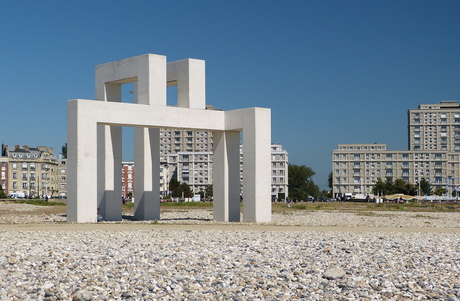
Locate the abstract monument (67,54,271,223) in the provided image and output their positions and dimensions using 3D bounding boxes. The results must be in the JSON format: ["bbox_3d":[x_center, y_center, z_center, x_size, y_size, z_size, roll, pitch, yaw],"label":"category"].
[{"bbox_3d":[-5.169,-0.694,56.262,12.293,10.461,9.603,2,-4,-39],"label":"abstract monument"}]

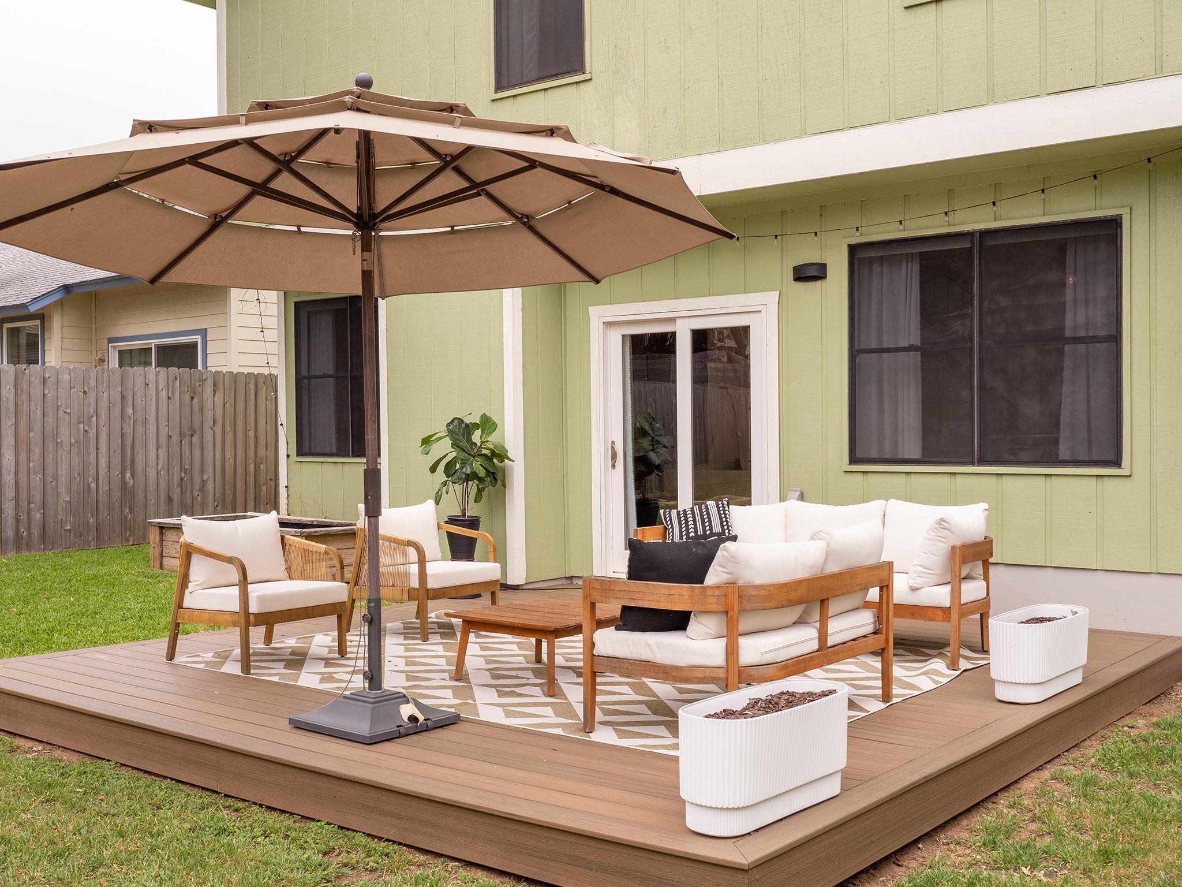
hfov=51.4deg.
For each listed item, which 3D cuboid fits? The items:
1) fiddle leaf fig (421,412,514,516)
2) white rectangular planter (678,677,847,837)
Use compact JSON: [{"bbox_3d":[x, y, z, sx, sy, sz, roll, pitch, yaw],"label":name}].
[{"bbox_3d":[-0.922,0.162,9.200,0.680,0.780,0.630,0,0,-5],"label":"fiddle leaf fig"},{"bbox_3d":[0.561,0.985,3.915,0.254,0.345,0.748,0,0,41],"label":"white rectangular planter"}]

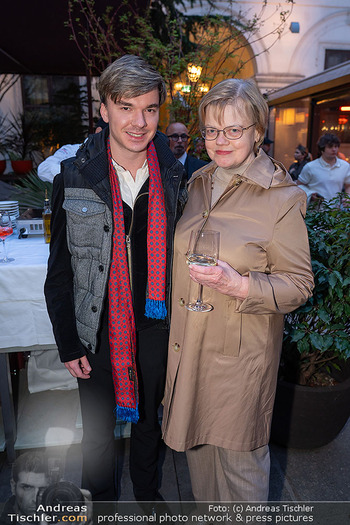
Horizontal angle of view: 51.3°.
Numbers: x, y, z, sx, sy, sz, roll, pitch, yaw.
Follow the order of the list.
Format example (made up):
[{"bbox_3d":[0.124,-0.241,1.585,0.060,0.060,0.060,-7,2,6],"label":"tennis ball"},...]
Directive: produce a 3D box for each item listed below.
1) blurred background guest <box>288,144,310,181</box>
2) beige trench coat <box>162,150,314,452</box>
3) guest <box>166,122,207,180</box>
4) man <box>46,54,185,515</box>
[{"bbox_3d":[1.770,-0.821,5.258,0.330,1.680,0.460,-5,15,-19],"label":"blurred background guest"},{"bbox_3d":[0.200,0.147,1.201,0.540,0.990,0.380,8,16,29],"label":"beige trench coat"},{"bbox_3d":[0.050,-0.166,2.793,0.520,1.700,0.340,-2,14,-8],"label":"guest"},{"bbox_3d":[-0.200,0.253,1.331,0.540,1.780,0.360,-4,16,-13],"label":"man"}]

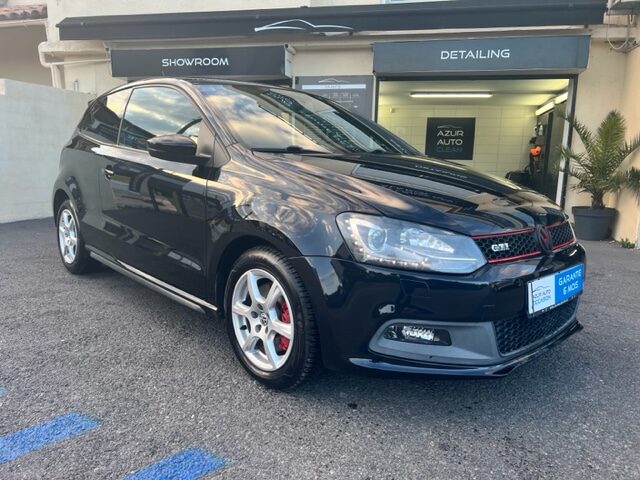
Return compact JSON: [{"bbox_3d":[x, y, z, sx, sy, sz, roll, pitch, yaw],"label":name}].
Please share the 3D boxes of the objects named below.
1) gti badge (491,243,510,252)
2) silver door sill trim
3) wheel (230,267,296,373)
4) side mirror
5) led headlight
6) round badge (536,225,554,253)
[{"bbox_3d":[0.641,0.023,1.699,0.104,0.035,0.014,-4,-7,-33],"label":"gti badge"},{"bbox_3d":[-1.068,0.198,2.829,0.050,0.078,1.690,-7,13,-43],"label":"silver door sill trim"},{"bbox_3d":[-0.187,0.317,1.982,0.150,0.418,0.418,-7,13,-43],"label":"wheel"},{"bbox_3d":[-0.662,-0.422,2.242,0.210,0.135,0.170,-7,13,-43],"label":"side mirror"},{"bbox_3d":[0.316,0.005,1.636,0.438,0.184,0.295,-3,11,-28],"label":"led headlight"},{"bbox_3d":[0.880,-0.004,1.903,0.116,0.116,0.028,-7,-7,-43],"label":"round badge"}]

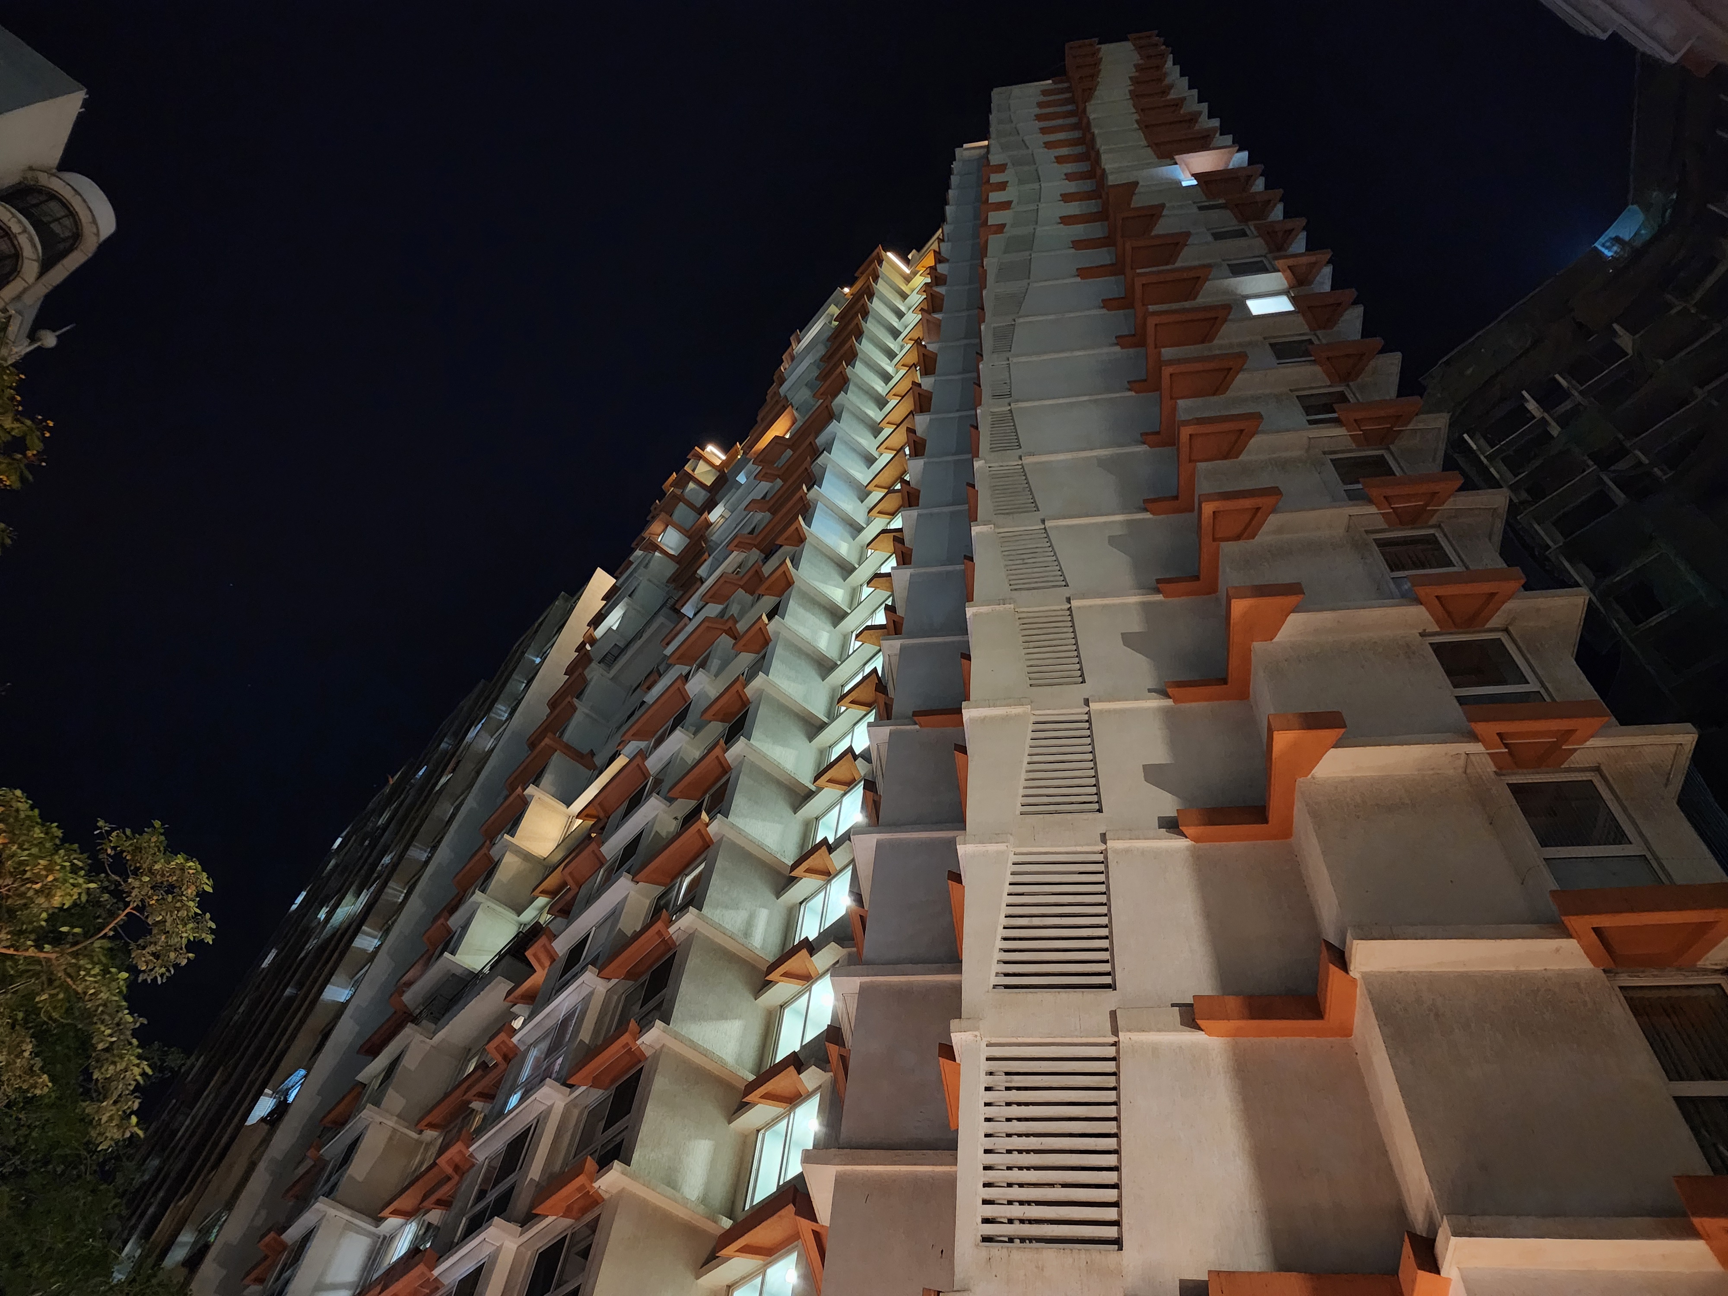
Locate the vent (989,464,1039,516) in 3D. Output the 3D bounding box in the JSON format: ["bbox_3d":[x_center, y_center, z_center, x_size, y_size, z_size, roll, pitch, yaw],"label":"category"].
[{"bbox_3d":[3.146,-3.333,24.221,1.032,2.310,0.120,-3,-56,9],"label":"vent"}]

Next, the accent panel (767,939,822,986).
[{"bbox_3d":[-1.393,6.961,25.068,0.753,0.300,1.437,37,-59,-17],"label":"accent panel"}]

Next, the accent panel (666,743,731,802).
[{"bbox_3d":[-4.335,3.472,31.498,0.687,0.330,2.539,37,-59,-18],"label":"accent panel"}]

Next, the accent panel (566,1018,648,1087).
[{"bbox_3d":[-5.284,8.716,24.243,0.725,0.330,2.403,37,-59,-18],"label":"accent panel"}]

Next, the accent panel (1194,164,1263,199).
[{"bbox_3d":[11.355,-14.421,35.711,2.030,0.330,0.710,-3,-56,9],"label":"accent panel"}]

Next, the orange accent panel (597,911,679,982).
[{"bbox_3d":[-5.170,7.167,27.014,0.670,0.330,2.750,37,-59,-18],"label":"orange accent panel"}]

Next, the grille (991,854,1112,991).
[{"bbox_3d":[2.370,3.435,14.545,1.450,2.260,0.120,-3,-56,9],"label":"grille"}]

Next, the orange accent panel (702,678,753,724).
[{"bbox_3d":[-3.882,1.588,33.994,0.710,0.330,2.090,37,-59,-18],"label":"orange accent panel"}]

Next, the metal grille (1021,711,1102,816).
[{"bbox_3d":[2.855,1.700,16.917,1.140,2.290,0.110,-3,-56,9],"label":"metal grille"}]

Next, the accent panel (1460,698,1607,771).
[{"bbox_3d":[8.000,1.065,13.803,1.530,0.310,0.750,-3,-56,9],"label":"accent panel"}]

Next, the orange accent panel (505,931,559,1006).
[{"bbox_3d":[-9.303,9.199,32.699,1.360,0.330,3.390,36,-59,-18],"label":"orange accent panel"}]

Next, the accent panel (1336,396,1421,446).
[{"bbox_3d":[9.385,-4.107,21.054,1.440,0.310,0.760,-3,-56,9],"label":"accent panel"}]

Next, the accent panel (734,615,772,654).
[{"bbox_3d":[-3.337,-0.317,36.275,0.700,0.330,1.570,37,-59,-18],"label":"accent panel"}]

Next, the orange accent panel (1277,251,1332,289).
[{"bbox_3d":[10.796,-9.293,28.292,1.290,0.310,0.740,-3,-56,9],"label":"orange accent panel"}]

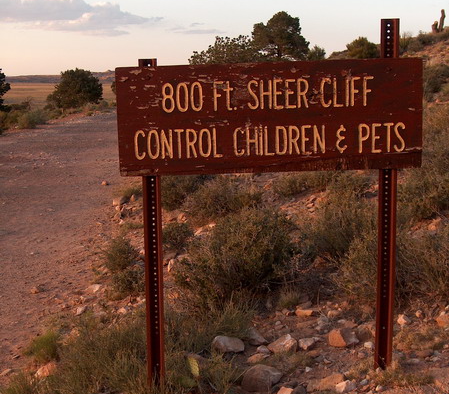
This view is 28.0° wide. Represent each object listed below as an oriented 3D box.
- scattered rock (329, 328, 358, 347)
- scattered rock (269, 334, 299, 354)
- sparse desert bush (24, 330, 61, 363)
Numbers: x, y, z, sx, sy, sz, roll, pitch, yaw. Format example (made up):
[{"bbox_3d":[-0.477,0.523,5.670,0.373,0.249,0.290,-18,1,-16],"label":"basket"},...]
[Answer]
[{"bbox_3d":[0.612,0.722,4.630,0.150,0.085,0.120,0,9,8],"label":"scattered rock"},{"bbox_3d":[0.316,0.784,4.820,0.155,0.085,0.120,0,9,4],"label":"scattered rock"},{"bbox_3d":[-1.040,0.850,5.120,0.210,0.170,0.200,-3,9,-12],"label":"sparse desert bush"}]

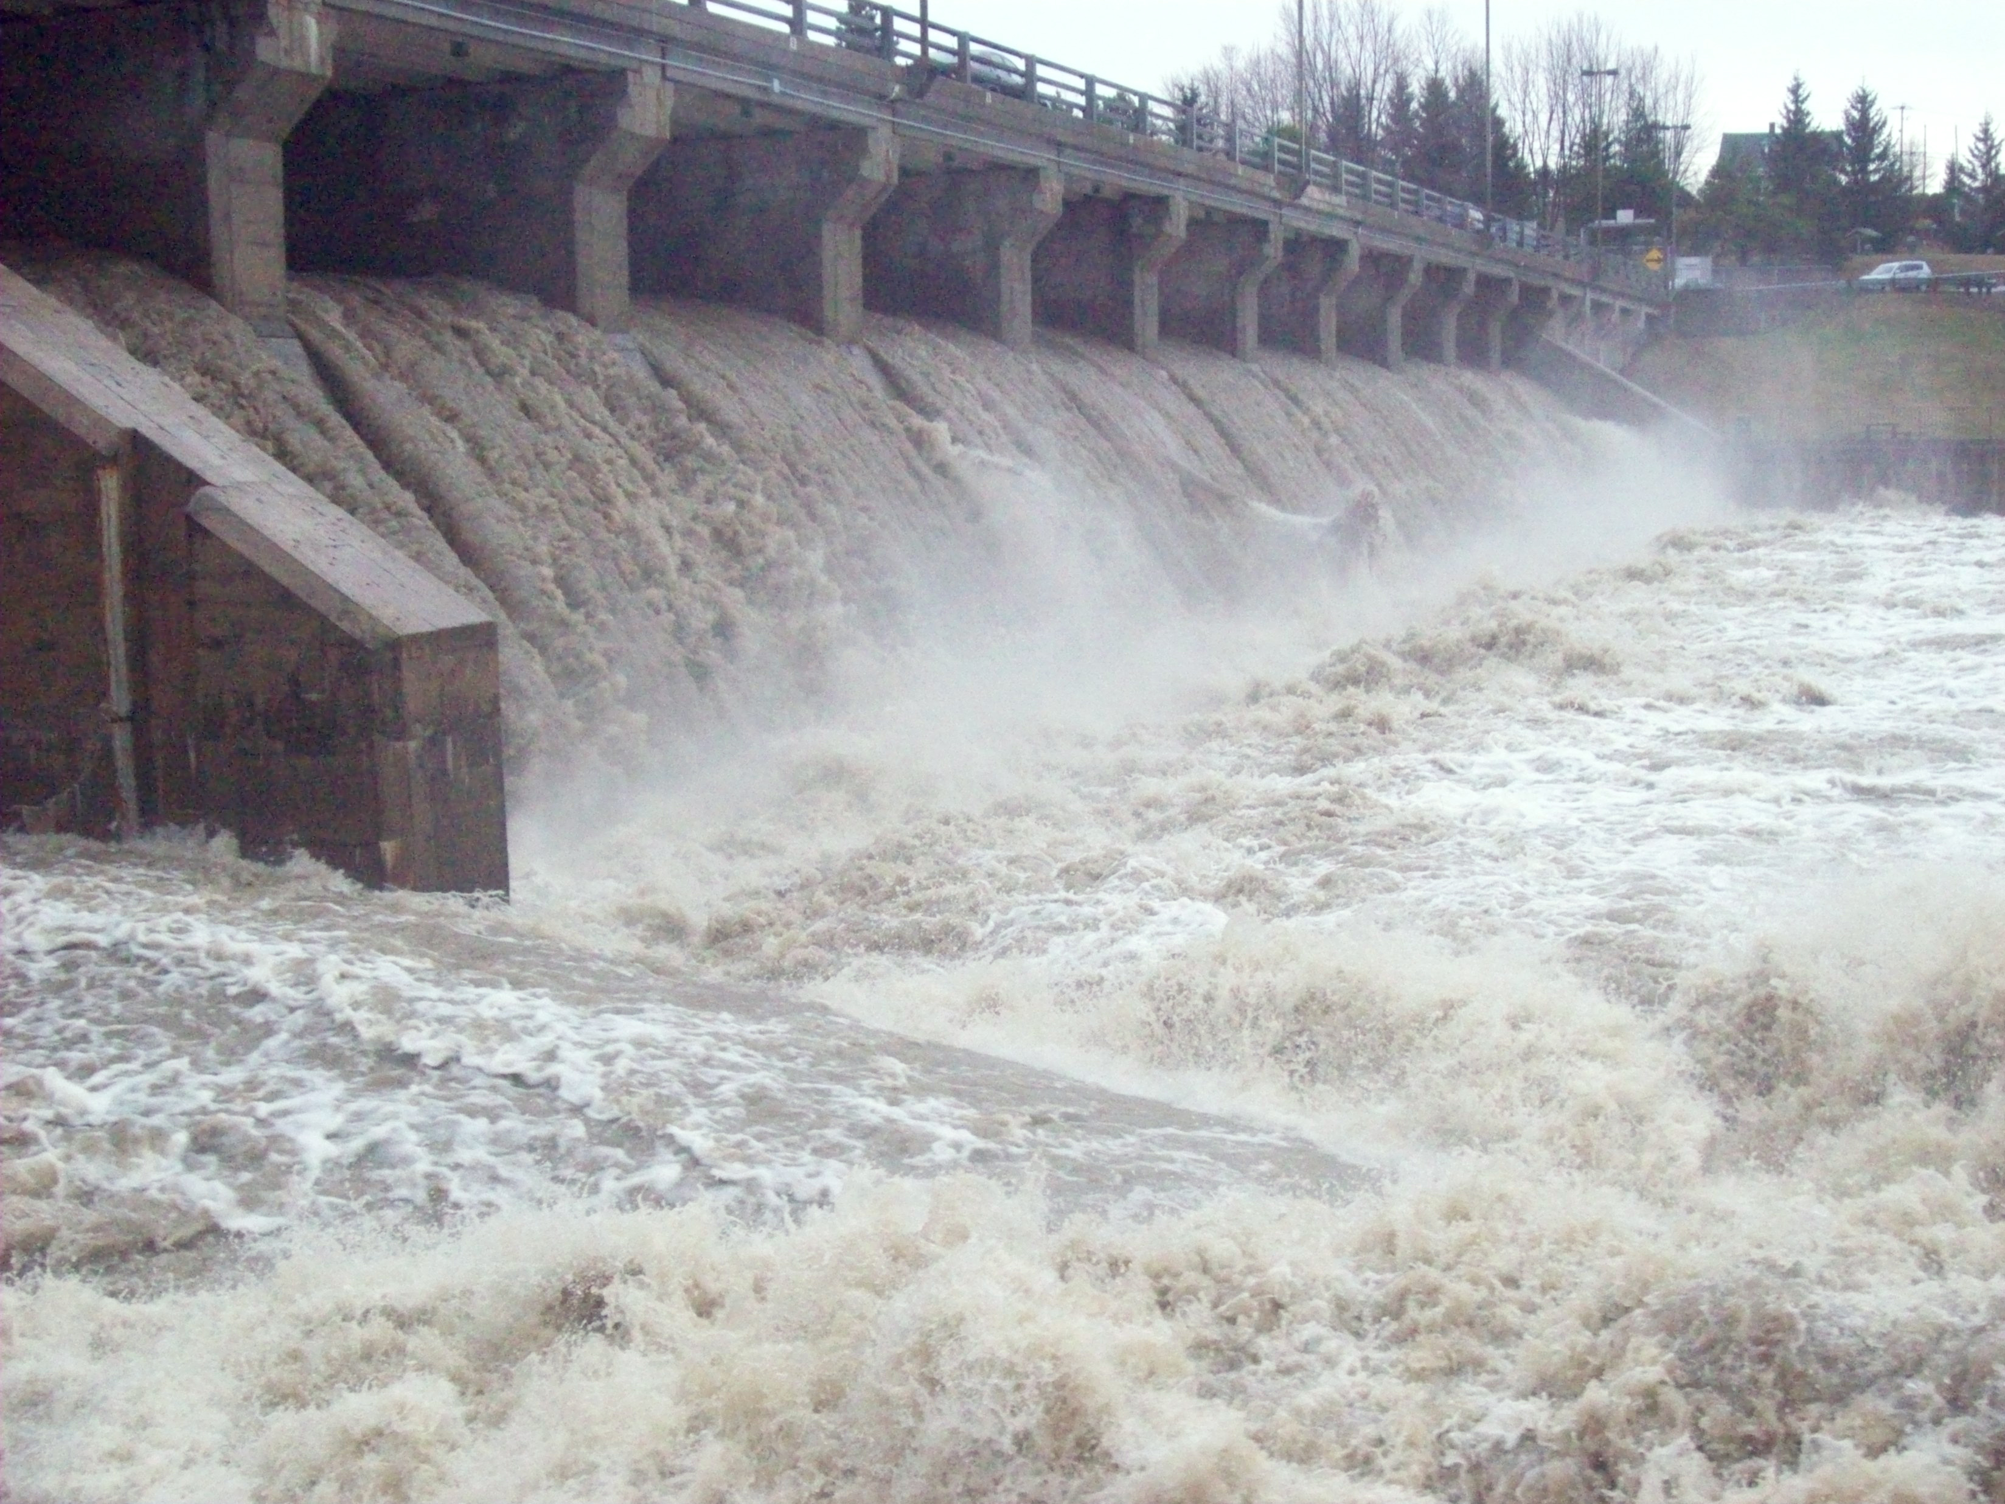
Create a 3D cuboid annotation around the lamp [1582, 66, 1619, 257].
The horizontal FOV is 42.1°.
[{"bbox_3d":[30.378,-29.900,132.500,1.850,9.900,0.400,2,8,22],"label":"lamp"}]

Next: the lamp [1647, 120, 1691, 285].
[{"bbox_3d":[40.241,-32.928,157.000,2.300,10.100,0.400,2,8,22],"label":"lamp"}]

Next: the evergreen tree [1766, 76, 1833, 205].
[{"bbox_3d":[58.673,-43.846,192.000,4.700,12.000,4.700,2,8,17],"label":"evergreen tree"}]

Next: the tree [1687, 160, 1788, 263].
[{"bbox_3d":[48.530,-35.609,172.000,6.400,6.900,6.200,1,7,16],"label":"tree"}]

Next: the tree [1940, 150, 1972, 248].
[{"bbox_3d":[71.309,-41.191,195.000,2.400,7.300,2.400,2,8,20],"label":"tree"}]

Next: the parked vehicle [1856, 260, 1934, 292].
[{"bbox_3d":[52.799,-28.070,154.000,4.550,1.720,1.830,-2,7,-14],"label":"parked vehicle"}]

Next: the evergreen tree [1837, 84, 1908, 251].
[{"bbox_3d":[61.759,-41.469,185.000,5.000,11.900,5.000,2,8,18],"label":"evergreen tree"}]

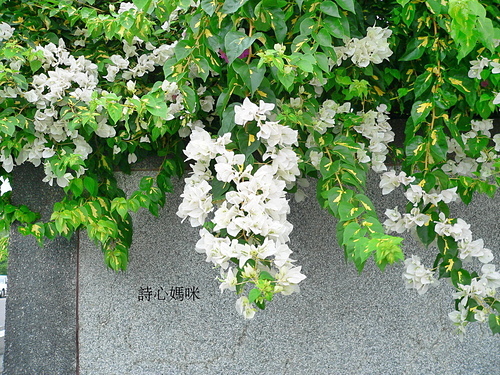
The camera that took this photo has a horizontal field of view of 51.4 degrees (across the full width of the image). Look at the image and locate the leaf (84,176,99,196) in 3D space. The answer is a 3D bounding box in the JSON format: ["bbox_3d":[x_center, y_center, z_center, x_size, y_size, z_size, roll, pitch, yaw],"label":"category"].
[{"bbox_3d":[-0.442,-0.003,1.450,0.038,0.059,0.018,-10,-20,-6],"label":"leaf"}]

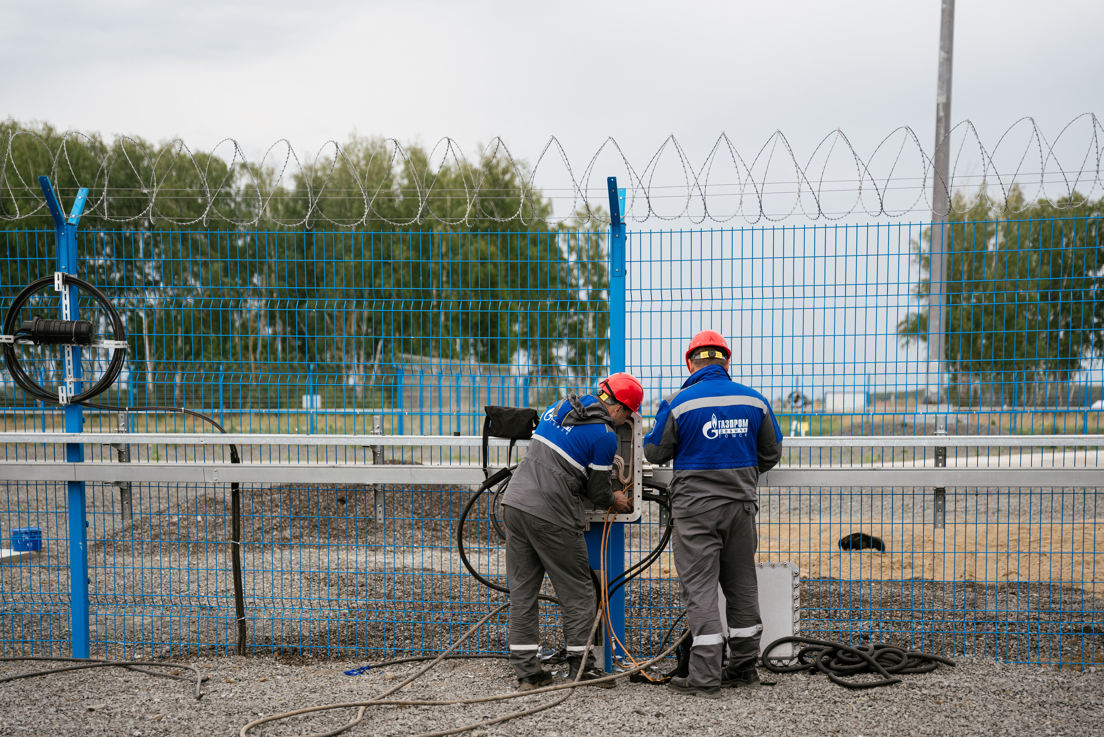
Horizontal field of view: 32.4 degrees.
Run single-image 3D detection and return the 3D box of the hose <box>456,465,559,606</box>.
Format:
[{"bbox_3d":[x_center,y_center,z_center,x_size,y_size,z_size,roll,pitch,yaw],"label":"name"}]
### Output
[{"bbox_3d":[-0.232,0.873,9.950,0.540,0.740,0.260,0,2,7],"label":"hose"}]

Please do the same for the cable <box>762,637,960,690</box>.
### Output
[{"bbox_3d":[1.540,1.470,9.570,0.950,0.180,0.620,0,2,11],"label":"cable"}]

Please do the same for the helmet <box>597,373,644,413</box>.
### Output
[{"bbox_3d":[0.355,0.120,9.370,0.270,0.150,0.220,36,0,-25],"label":"helmet"}]

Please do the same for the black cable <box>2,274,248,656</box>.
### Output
[{"bbox_3d":[-2.420,0.535,10.740,1.440,2.140,0.200,0,2,11],"label":"black cable"}]

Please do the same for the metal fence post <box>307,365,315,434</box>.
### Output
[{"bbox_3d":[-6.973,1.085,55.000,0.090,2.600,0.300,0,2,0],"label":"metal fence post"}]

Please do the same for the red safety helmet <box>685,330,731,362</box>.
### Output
[{"bbox_3d":[0.782,-0.102,9.550,0.225,0.165,0.285,0,-16,-13],"label":"red safety helmet"}]

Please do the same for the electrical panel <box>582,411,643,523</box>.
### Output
[{"bbox_3d":[0.250,0.495,9.600,0.420,0.555,0.200,0,2,7],"label":"electrical panel"}]

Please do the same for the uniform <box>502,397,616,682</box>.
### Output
[{"bbox_3d":[0.037,0.860,9.650,0.520,1.450,0.620,2,3,41],"label":"uniform"}]

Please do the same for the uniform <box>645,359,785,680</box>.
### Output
[{"bbox_3d":[0.806,0.788,9.550,0.660,1.620,0.480,0,2,-10],"label":"uniform"}]

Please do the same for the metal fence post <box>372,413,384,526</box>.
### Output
[{"bbox_3d":[-0.944,0.544,10.300,0.052,0.610,0.048,0,2,7],"label":"metal fence post"}]

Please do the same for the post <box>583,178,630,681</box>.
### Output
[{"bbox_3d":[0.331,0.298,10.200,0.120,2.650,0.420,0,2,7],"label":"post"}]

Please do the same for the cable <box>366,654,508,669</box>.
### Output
[{"bbox_3d":[-0.610,1.565,10.200,0.780,0.050,0.200,0,2,-6],"label":"cable"}]

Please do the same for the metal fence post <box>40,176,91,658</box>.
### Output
[{"bbox_3d":[-2.750,0.290,10.880,0.100,2.720,0.540,-1,2,11],"label":"metal fence post"}]

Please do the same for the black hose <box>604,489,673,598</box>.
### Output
[{"bbox_3d":[0.454,0.905,9.950,0.360,0.570,0.220,0,2,7],"label":"black hose"}]

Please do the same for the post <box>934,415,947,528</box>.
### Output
[{"bbox_3d":[2.020,0.540,9.880,0.050,0.600,0.045,0,2,11],"label":"post"}]

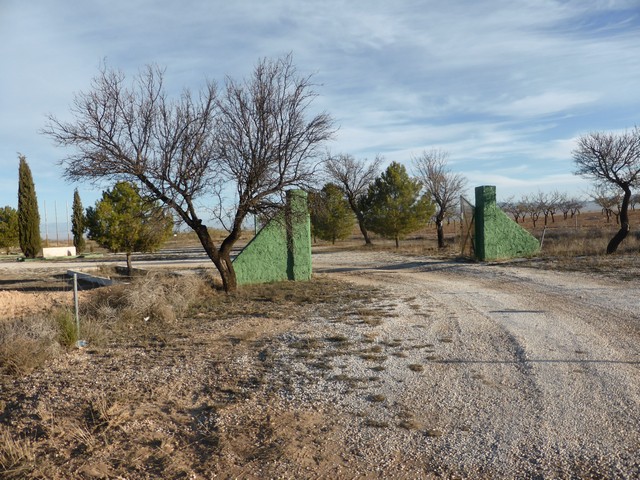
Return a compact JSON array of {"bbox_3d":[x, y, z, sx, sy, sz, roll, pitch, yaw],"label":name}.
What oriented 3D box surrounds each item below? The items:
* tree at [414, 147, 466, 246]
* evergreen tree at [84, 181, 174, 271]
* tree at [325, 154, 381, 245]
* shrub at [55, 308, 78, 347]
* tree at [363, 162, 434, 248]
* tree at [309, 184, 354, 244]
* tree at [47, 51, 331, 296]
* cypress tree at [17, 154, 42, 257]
[{"bbox_3d":[6.722,-2.334,26.000,2.930,5.630,2.930,-2,2,0],"label":"tree"},{"bbox_3d":[-7.462,-0.492,18.200,3.390,3.700,3.390,-2,2,0],"label":"evergreen tree"},{"bbox_3d":[2.320,-2.892,33.000,3.870,6.430,3.870,-2,2,0],"label":"tree"},{"bbox_3d":[-3.757,1.297,6.850,0.340,0.560,0.340,-2,2,0],"label":"shrub"},{"bbox_3d":[4.840,-2.127,28.500,4.330,5.300,4.120,-2,2,0],"label":"tree"},{"bbox_3d":[0.933,-1.978,34.500,3.190,4.630,3.190,-2,2,0],"label":"tree"},{"bbox_3d":[-3.329,-1.696,11.700,7.270,6.000,5.820,-2,2,0],"label":"tree"},{"bbox_3d":[-21.684,-2.501,34.500,1.790,7.760,1.790,-2,2,0],"label":"cypress tree"}]

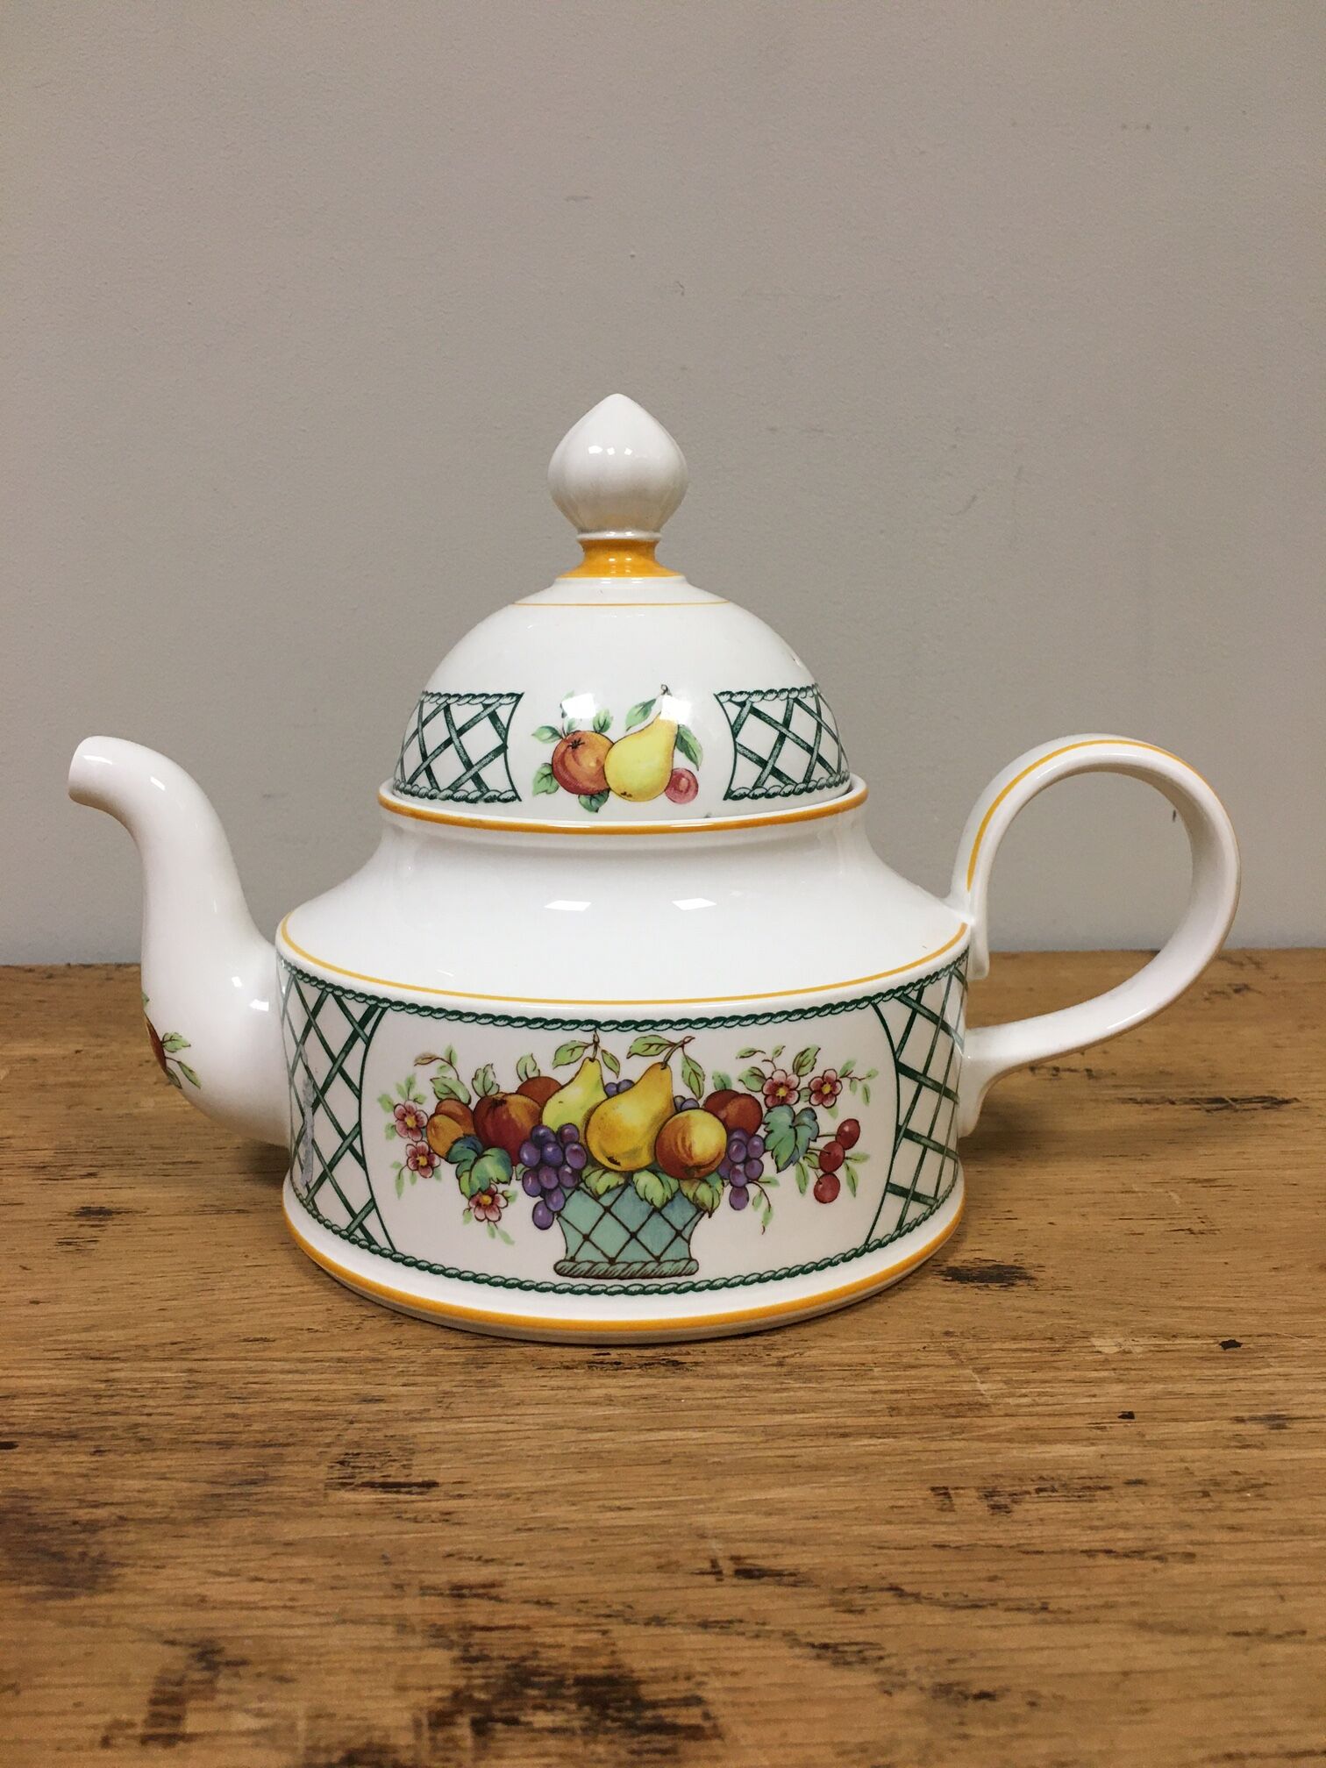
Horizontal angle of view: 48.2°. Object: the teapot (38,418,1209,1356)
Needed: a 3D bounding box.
[{"bbox_3d":[-0.002,-0.017,0.333,0.259,0.176,0.159,0,12,-1],"label":"teapot"}]

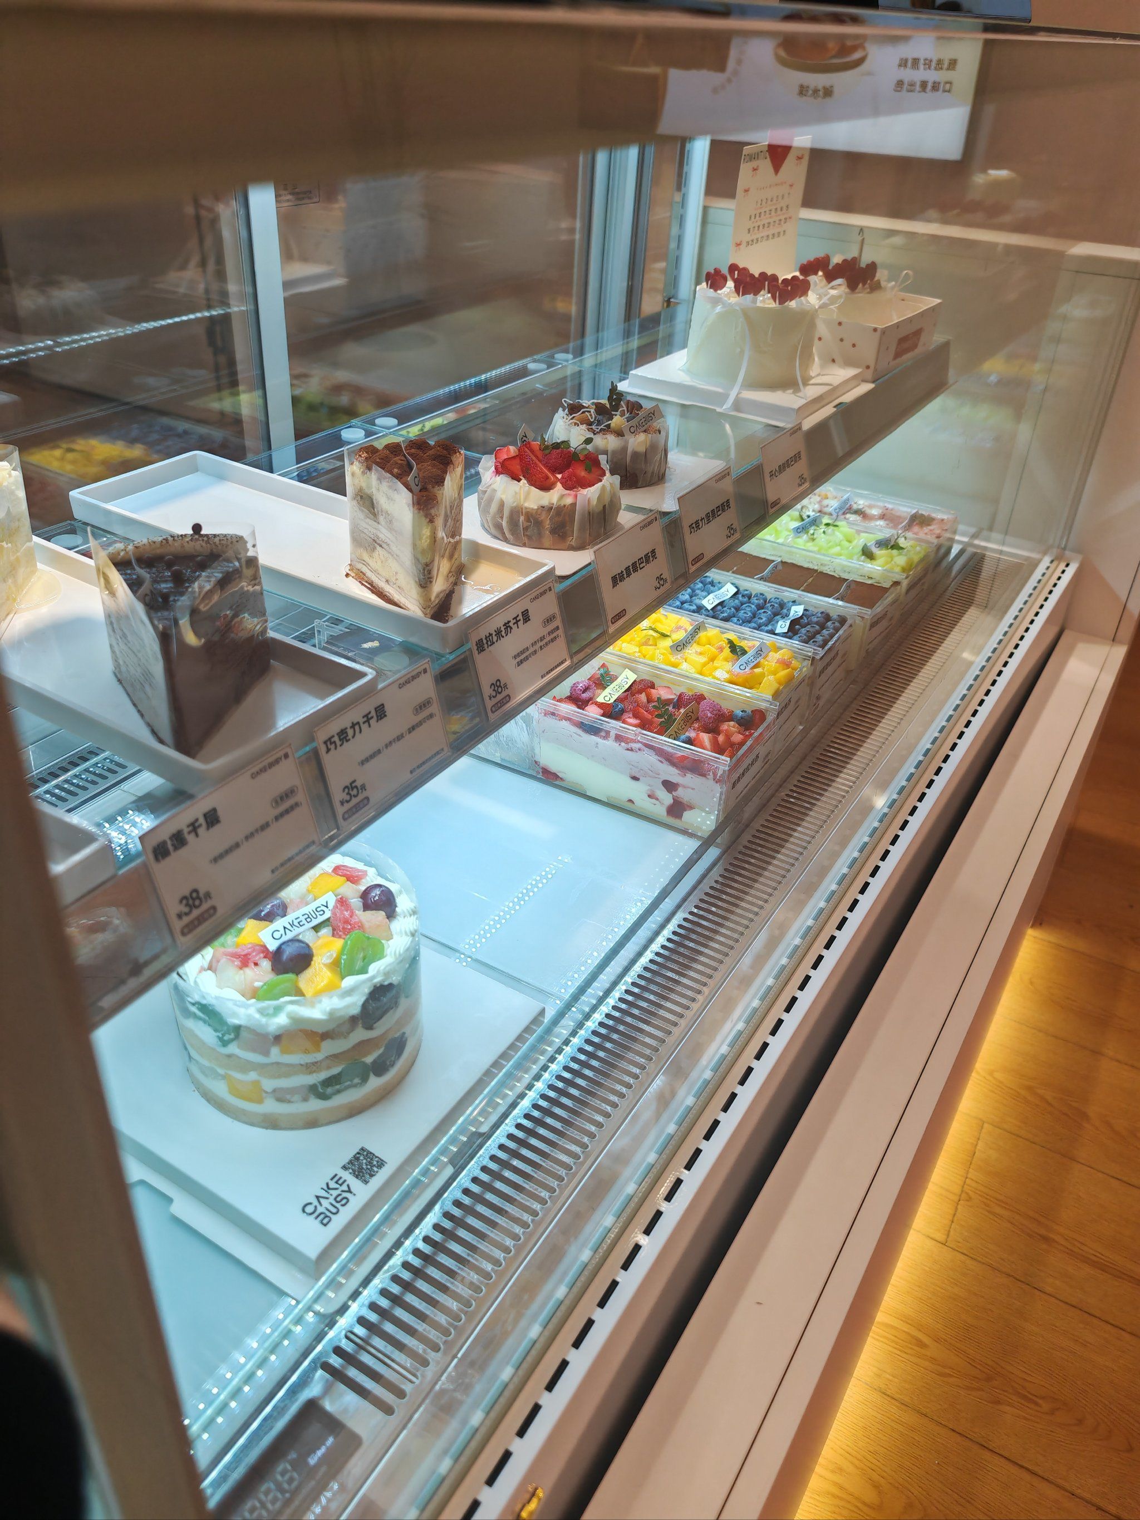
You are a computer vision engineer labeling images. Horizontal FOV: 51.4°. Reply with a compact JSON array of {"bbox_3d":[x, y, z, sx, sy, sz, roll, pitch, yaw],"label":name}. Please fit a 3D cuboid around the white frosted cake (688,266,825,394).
[{"bbox_3d":[0.199,-0.475,1.282,0.132,0.110,0.132,20,36,24],"label":"white frosted cake"}]

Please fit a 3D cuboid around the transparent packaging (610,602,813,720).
[{"bbox_3d":[0.139,-0.071,1.175,0.178,0.076,0.115,20,36,24],"label":"transparent packaging"}]

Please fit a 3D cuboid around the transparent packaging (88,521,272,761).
[{"bbox_3d":[-0.208,-0.067,0.638,0.092,0.088,0.107,-6,34,-14],"label":"transparent packaging"}]

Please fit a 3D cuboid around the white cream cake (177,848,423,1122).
[{"bbox_3d":[-0.170,0.143,0.756,0.153,0.096,0.153,3,32,-2],"label":"white cream cake"}]

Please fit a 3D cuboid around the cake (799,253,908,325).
[{"bbox_3d":[0.331,-0.551,1.435,0.126,0.108,0.126,20,36,24],"label":"cake"}]

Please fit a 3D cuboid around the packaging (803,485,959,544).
[{"bbox_3d":[0.383,-0.281,1.529,0.178,0.076,0.115,20,36,24],"label":"packaging"}]

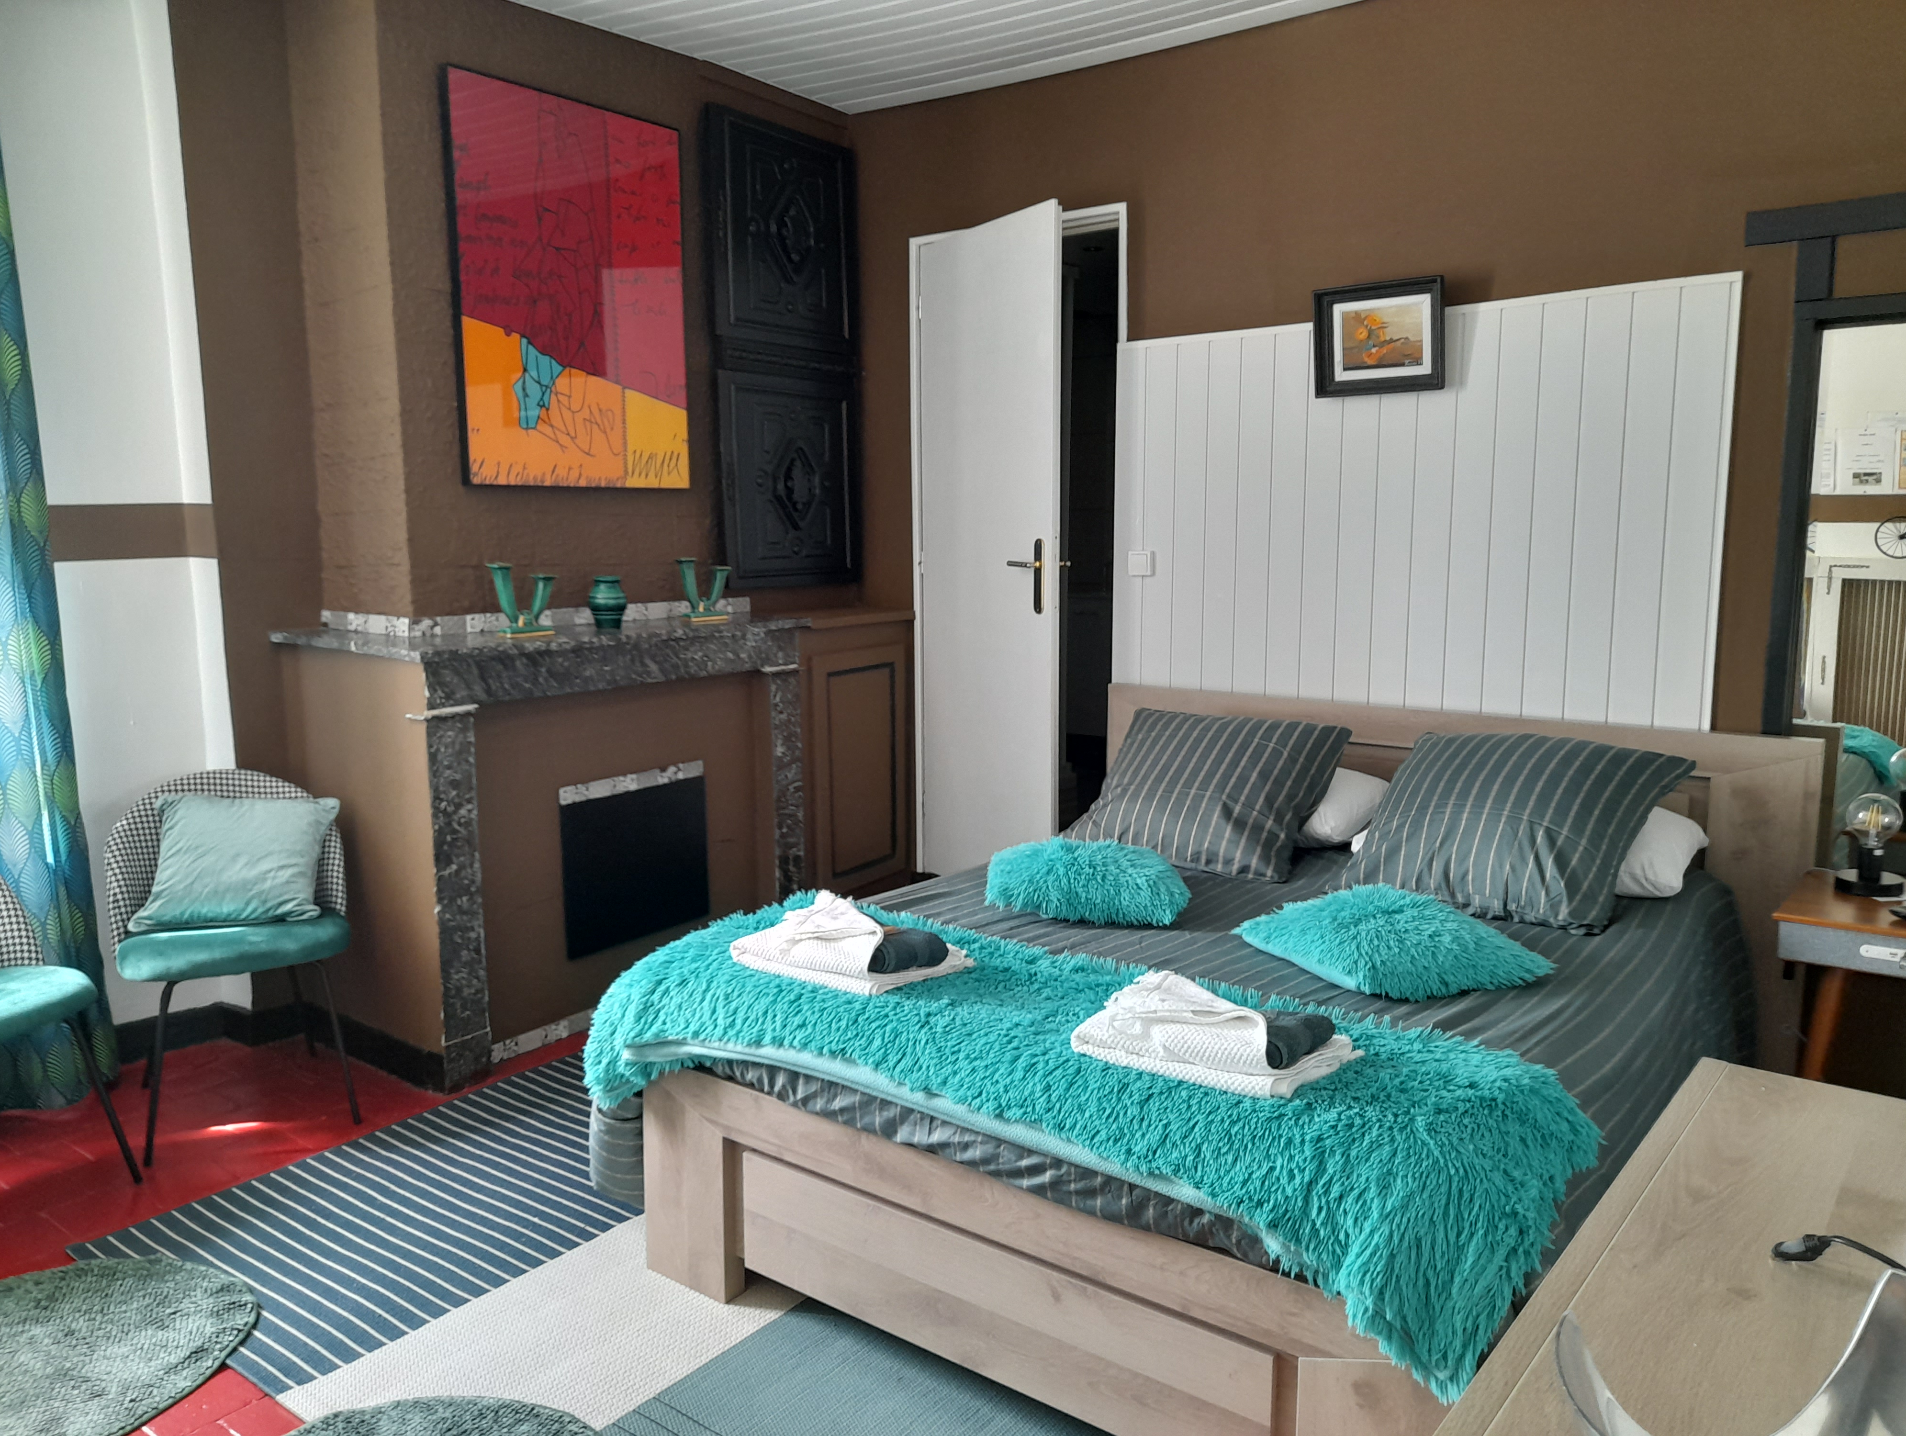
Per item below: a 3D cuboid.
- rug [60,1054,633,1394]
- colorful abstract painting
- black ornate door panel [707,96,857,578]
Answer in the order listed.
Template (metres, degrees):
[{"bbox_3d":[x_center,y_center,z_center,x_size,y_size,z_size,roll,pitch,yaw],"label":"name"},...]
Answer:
[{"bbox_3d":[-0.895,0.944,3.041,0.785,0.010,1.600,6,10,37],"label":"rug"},{"bbox_3d":[-1.024,-1.147,3.775,0.032,1.020,0.755,6,10,37],"label":"colorful abstract painting"},{"bbox_3d":[-0.525,-1.133,4.426,0.050,1.410,0.630,6,10,37],"label":"black ornate door panel"}]

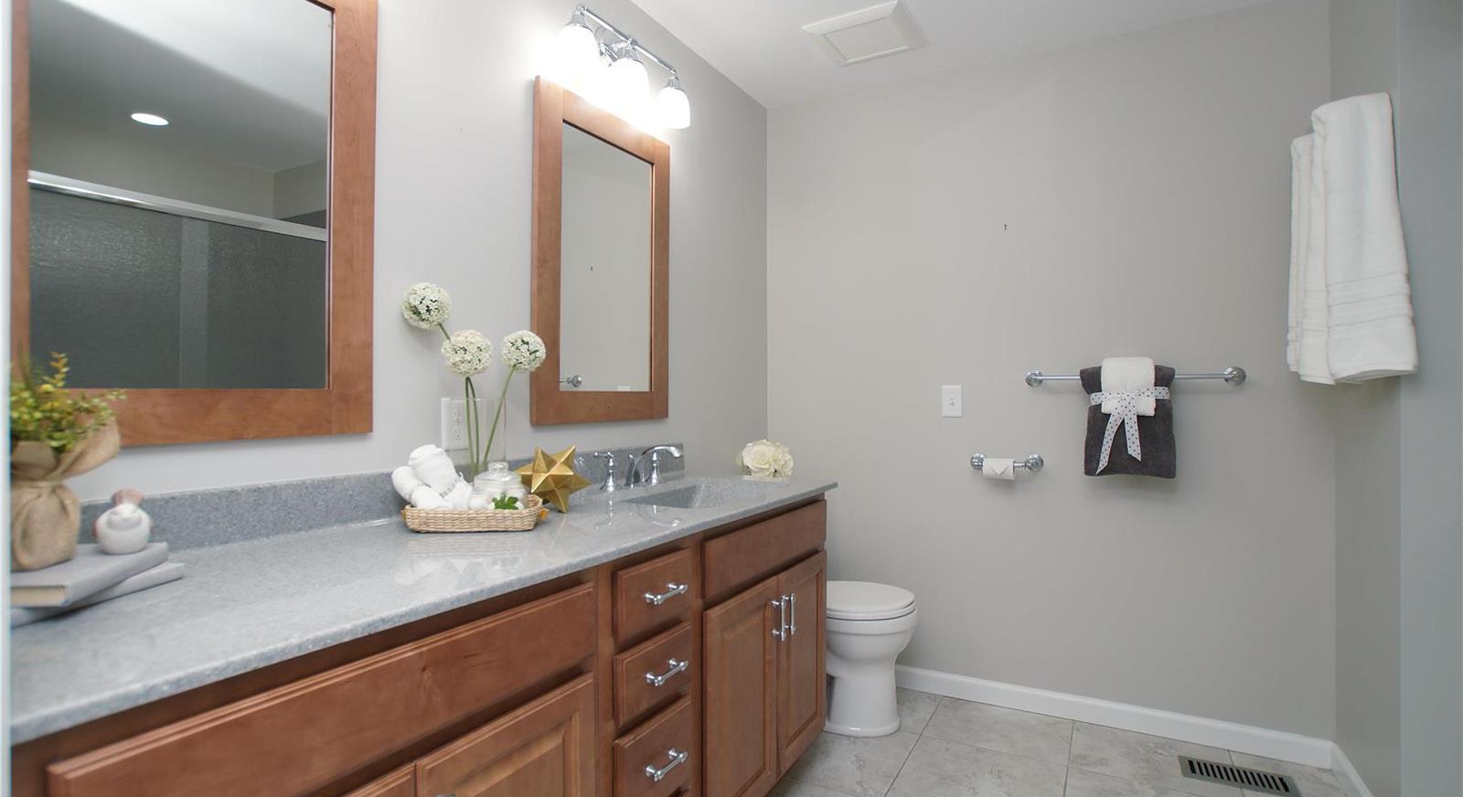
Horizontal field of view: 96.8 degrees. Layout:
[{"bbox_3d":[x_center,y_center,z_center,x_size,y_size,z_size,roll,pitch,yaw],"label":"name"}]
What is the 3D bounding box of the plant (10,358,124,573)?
[{"bbox_3d":[-0.910,0.078,0.865,0.175,0.280,0.170,0,0,-45],"label":"plant"}]

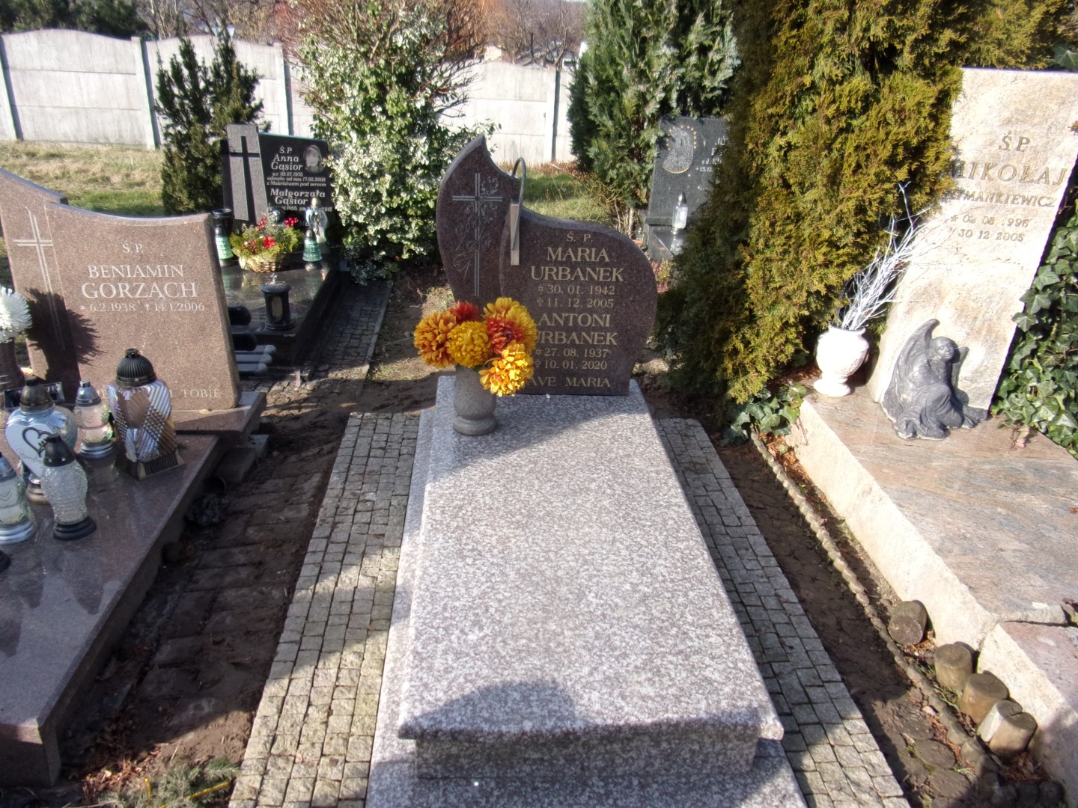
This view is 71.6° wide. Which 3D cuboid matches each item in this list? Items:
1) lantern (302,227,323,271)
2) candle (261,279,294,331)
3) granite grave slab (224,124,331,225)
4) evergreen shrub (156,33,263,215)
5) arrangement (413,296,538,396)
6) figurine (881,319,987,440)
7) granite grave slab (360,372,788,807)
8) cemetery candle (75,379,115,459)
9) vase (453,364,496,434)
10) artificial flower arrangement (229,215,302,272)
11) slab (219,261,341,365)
[{"bbox_3d":[-1.344,-0.927,4.437,0.110,0.240,0.110,1,27,-5],"label":"lantern"},{"bbox_3d":[-1.262,-0.491,3.585,0.145,0.250,0.145,1,27,-5],"label":"candle"},{"bbox_3d":[-1.623,-1.354,4.634,0.660,0.730,0.120,1,27,-5],"label":"granite grave slab"},{"bbox_3d":[-2.712,-2.245,6.186,0.840,1.460,0.820,1,27,-5],"label":"evergreen shrub"},{"bbox_3d":[-0.193,-0.185,2.293,0.380,0.320,0.340,1,27,-5],"label":"arrangement"},{"bbox_3d":[1.552,-0.105,2.821,0.380,0.400,0.280,1,27,-5],"label":"figurine"},{"bbox_3d":[0.040,0.411,2.213,0.873,0.340,1.740,1,27,-5],"label":"granite grave slab"},{"bbox_3d":[-1.495,0.040,2.476,0.115,0.270,0.115,1,27,-5],"label":"cemetery candle"},{"bbox_3d":[-0.209,-0.039,2.412,0.145,0.250,0.145,1,27,-5],"label":"vase"},{"bbox_3d":[-1.599,-0.953,4.403,0.410,0.290,0.320,1,27,-5],"label":"artificial flower arrangement"},{"bbox_3d":[-1.599,-0.602,4.212,0.770,0.160,1.500,1,27,-5],"label":"slab"}]

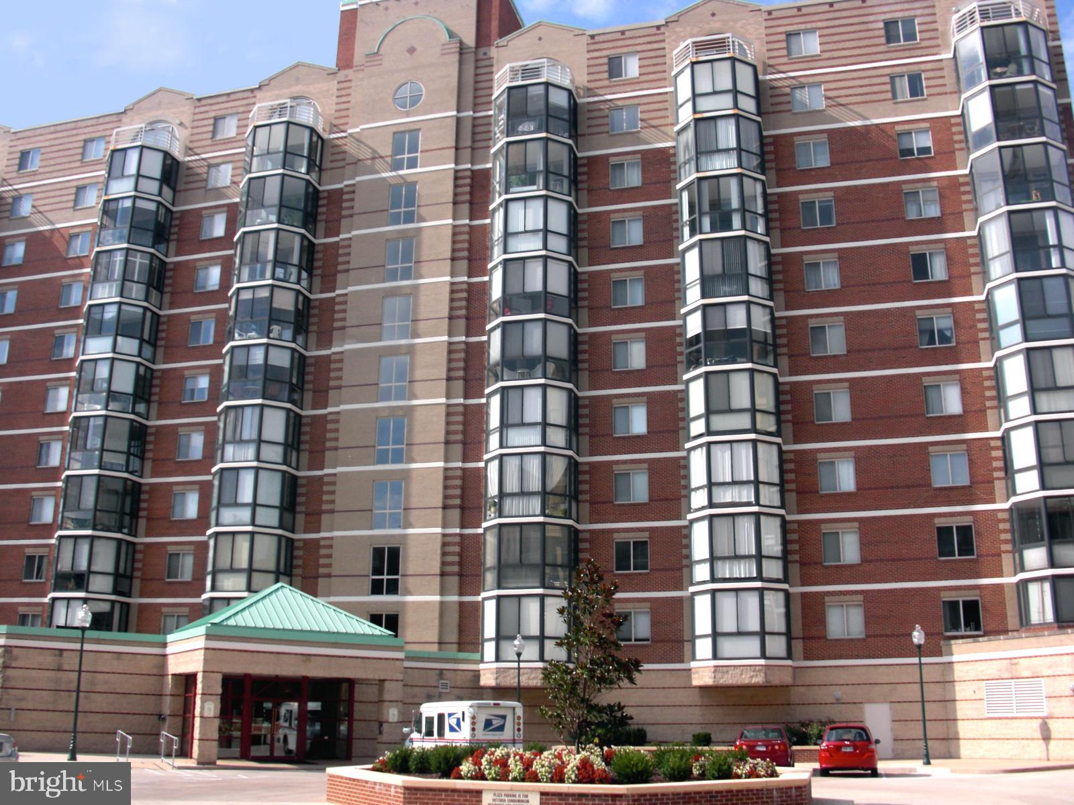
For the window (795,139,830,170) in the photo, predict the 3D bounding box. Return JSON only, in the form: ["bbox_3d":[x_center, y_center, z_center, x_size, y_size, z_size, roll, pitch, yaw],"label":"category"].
[{"bbox_3d":[11.477,-10.360,46.437,1.357,1.304,0.120,-4,-17,15],"label":"window"}]

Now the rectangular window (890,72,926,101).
[{"bbox_3d":[15.272,-13.011,45.943,1.340,1.230,0.120,-4,-17,15],"label":"rectangular window"}]

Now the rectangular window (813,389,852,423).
[{"bbox_3d":[11.402,0.145,42.997,1.340,1.230,0.120,-4,-17,15],"label":"rectangular window"}]

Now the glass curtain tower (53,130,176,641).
[{"bbox_3d":[-19.782,-1.061,51.603,3.650,25.800,2.150,-4,-17,15],"label":"glass curtain tower"}]

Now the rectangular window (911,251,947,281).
[{"bbox_3d":[15.203,-5.288,43.313,1.350,1.240,0.140,-4,-17,15],"label":"rectangular window"}]

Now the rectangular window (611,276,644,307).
[{"bbox_3d":[3.774,-4.567,46.268,1.350,1.240,0.140,-4,-17,15],"label":"rectangular window"}]

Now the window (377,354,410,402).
[{"bbox_3d":[-6.152,-1.026,48.170,1.321,2.057,0.140,-4,-17,15],"label":"window"}]

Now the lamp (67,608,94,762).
[{"bbox_3d":[-13.322,8.129,32.456,0.460,4.645,0.460,-4,-17,15],"label":"lamp"}]

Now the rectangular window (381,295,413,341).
[{"bbox_3d":[-6.061,-3.654,48.415,1.335,2.000,0.140,-4,-17,15],"label":"rectangular window"}]

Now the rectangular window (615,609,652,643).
[{"bbox_3d":[3.716,8.607,42.887,1.365,1.267,0.150,-4,-17,15],"label":"rectangular window"}]

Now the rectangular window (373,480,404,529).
[{"bbox_3d":[-6.189,4.270,46.566,1.300,2.040,0.150,-4,-17,15],"label":"rectangular window"}]

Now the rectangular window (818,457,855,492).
[{"bbox_3d":[11.362,2.745,42.249,1.340,1.230,0.120,-4,-17,15],"label":"rectangular window"}]

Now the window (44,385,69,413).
[{"bbox_3d":[-23.226,-0.162,54.007,1.390,1.290,0.130,-4,-17,15],"label":"window"}]

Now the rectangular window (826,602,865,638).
[{"bbox_3d":[11.319,8.007,41.005,1.367,1.258,0.140,-4,-17,15],"label":"rectangular window"}]

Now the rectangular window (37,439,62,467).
[{"bbox_3d":[-22.991,2.475,52.778,1.367,1.258,0.140,-4,-17,15],"label":"rectangular window"}]

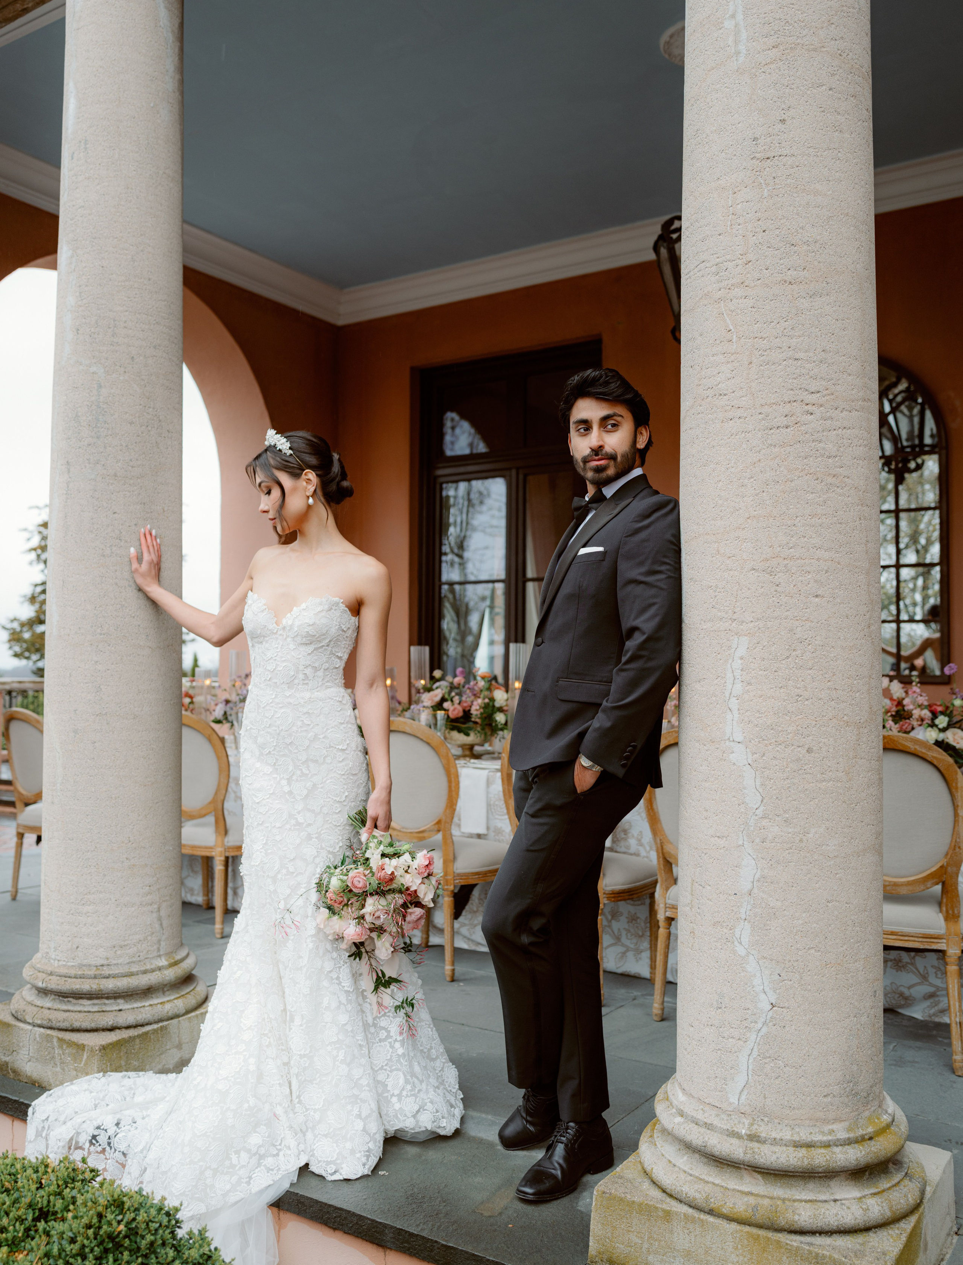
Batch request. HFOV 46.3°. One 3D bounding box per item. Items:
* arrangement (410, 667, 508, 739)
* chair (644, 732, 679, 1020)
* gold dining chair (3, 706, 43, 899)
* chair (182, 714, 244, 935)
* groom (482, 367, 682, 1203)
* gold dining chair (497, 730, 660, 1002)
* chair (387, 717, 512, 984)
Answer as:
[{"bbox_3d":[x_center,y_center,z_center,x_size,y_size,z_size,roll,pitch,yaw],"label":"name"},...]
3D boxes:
[{"bbox_3d":[-0.087,0.348,5.059,0.430,0.390,0.410,0,-2,0],"label":"arrangement"},{"bbox_3d":[0.834,0.788,3.737,0.510,0.955,0.540,-1,-2,32],"label":"chair"},{"bbox_3d":[-2.035,0.836,5.523,0.540,0.955,0.510,2,-2,-44],"label":"gold dining chair"},{"bbox_3d":[-1.171,0.822,5.010,0.510,0.955,0.540,-1,-2,32],"label":"chair"},{"bbox_3d":[0.207,0.320,2.555,0.430,1.820,0.560,1,-2,-40],"label":"groom"},{"bbox_3d":[0.349,0.797,4.045,0.510,0.955,0.540,-1,-2,32],"label":"gold dining chair"},{"bbox_3d":[-0.192,0.806,4.388,0.510,0.955,0.540,-1,-2,33],"label":"chair"}]

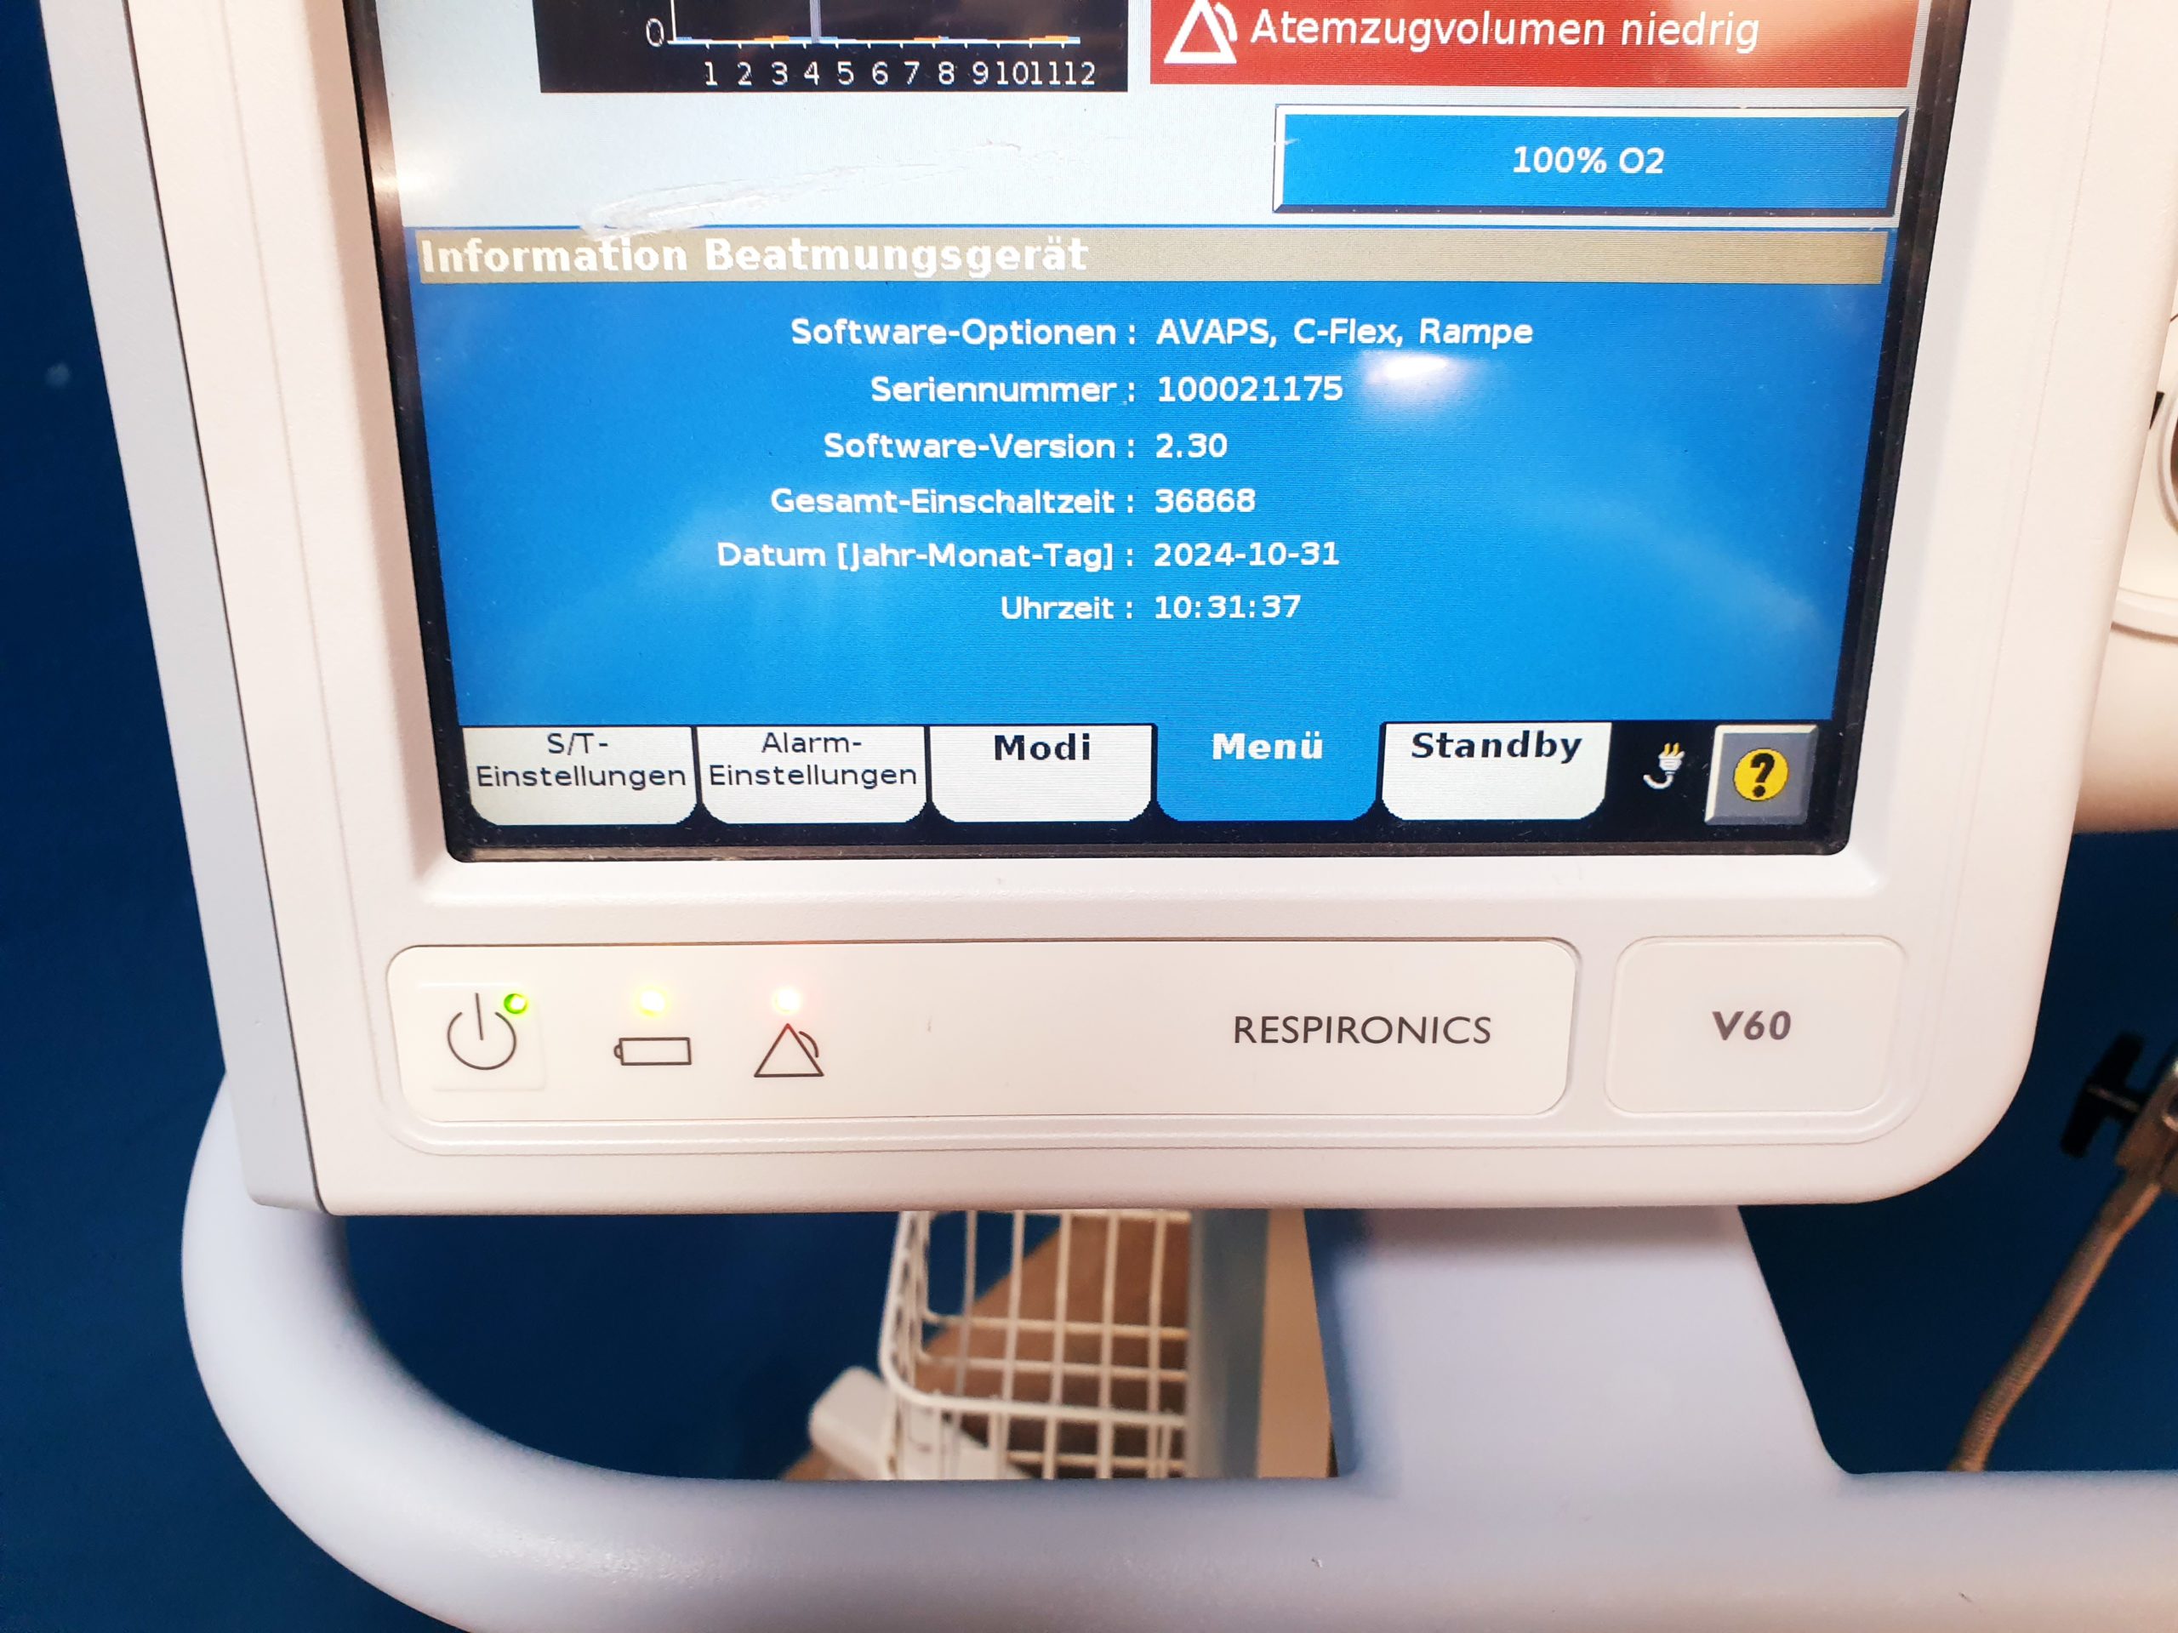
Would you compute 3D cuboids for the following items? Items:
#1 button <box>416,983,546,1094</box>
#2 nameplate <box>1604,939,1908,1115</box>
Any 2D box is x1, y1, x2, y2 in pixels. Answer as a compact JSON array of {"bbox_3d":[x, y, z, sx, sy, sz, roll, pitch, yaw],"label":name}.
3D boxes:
[{"bbox_3d":[-0.112,0.041,0.303,0.021,0.022,0.003,0,17,-1],"label":"button"},{"bbox_3d":[0.125,0.039,0.307,0.053,0.036,0.003,0,17,-1],"label":"nameplate"}]

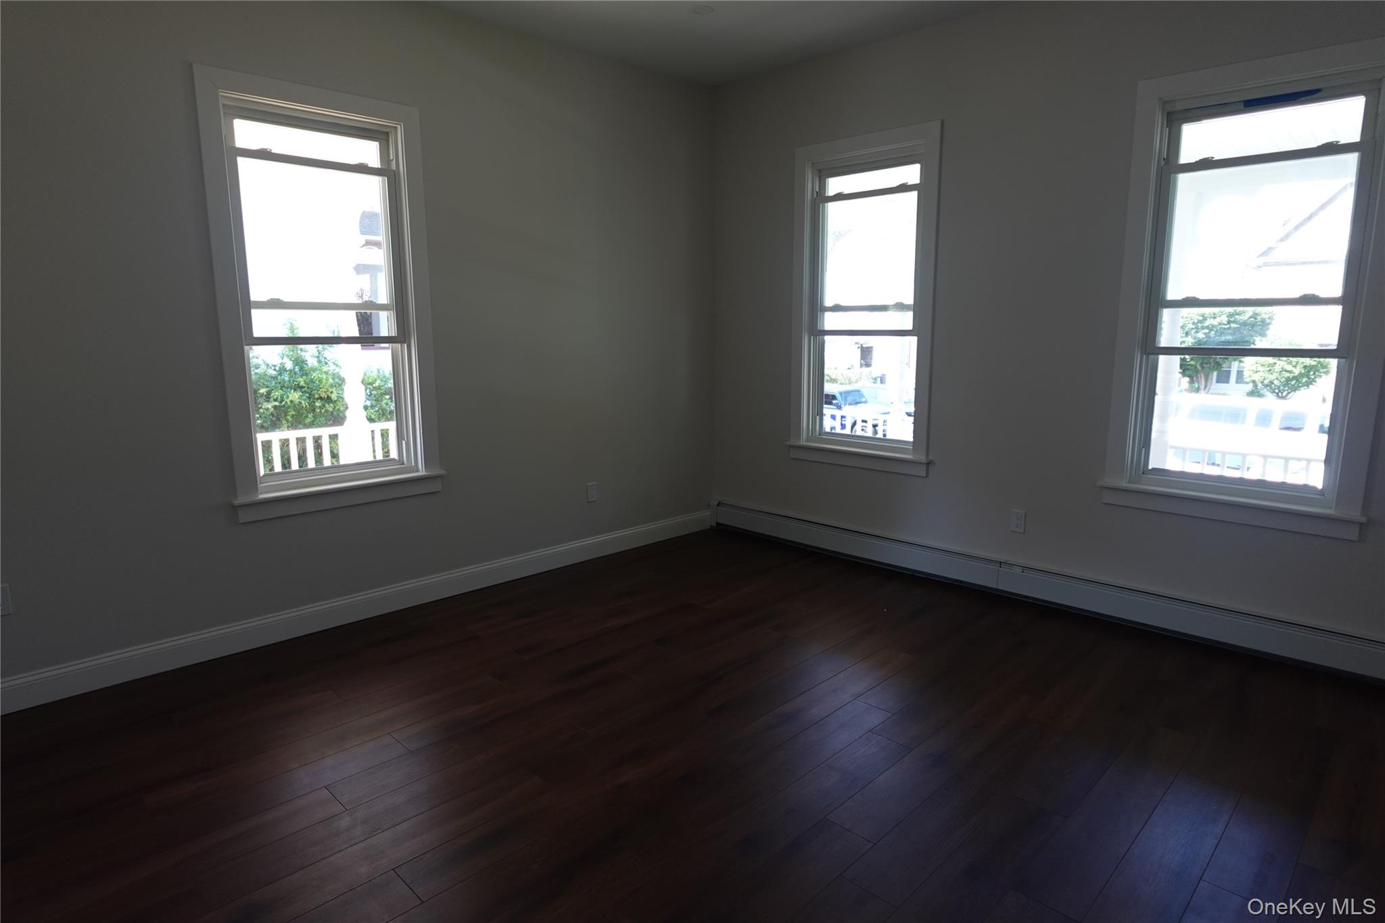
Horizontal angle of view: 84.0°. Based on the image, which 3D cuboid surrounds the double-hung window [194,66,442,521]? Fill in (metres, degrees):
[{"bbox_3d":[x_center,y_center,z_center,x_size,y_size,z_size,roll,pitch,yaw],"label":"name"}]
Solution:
[{"bbox_3d":[-1.718,-0.741,3.680,0.100,1.960,1.010,9,14,44],"label":"double-hung window"}]

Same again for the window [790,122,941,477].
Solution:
[{"bbox_3d":[1.026,-0.933,4.675,1.010,1.960,0.100,9,14,44],"label":"window"}]

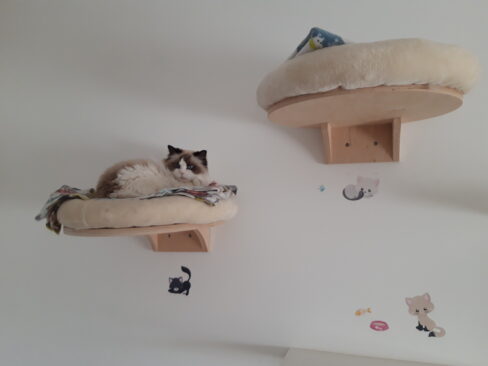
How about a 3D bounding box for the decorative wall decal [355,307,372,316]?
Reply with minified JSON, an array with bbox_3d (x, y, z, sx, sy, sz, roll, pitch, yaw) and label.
[{"bbox_3d":[0.369,0.401,1.133,0.050,0.026,0.008,-1,0,17],"label":"decorative wall decal"}]

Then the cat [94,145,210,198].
[{"bbox_3d":[-0.283,-0.015,1.092,0.360,0.185,0.210,-1,0,32],"label":"cat"}]

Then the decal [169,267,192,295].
[{"bbox_3d":[-0.230,0.353,1.312,0.093,0.106,0.008,-1,0,17],"label":"decal"}]

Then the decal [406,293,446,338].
[{"bbox_3d":[0.538,0.393,1.083,0.111,0.130,0.008,-1,0,17],"label":"decal"}]

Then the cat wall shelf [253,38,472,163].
[{"bbox_3d":[0.288,-0.169,0.913,0.520,0.223,0.475,-1,0,0],"label":"cat wall shelf"}]

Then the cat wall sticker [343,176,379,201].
[{"bbox_3d":[0.363,0.018,1.135,0.111,0.076,0.008,-1,0,17],"label":"cat wall sticker"}]

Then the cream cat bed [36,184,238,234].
[{"bbox_3d":[-0.312,0.074,1.100,0.570,0.145,0.370,-1,0,17],"label":"cream cat bed"}]

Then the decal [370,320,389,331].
[{"bbox_3d":[0.415,0.439,1.119,0.056,0.032,0.008,-1,0,17],"label":"decal"}]

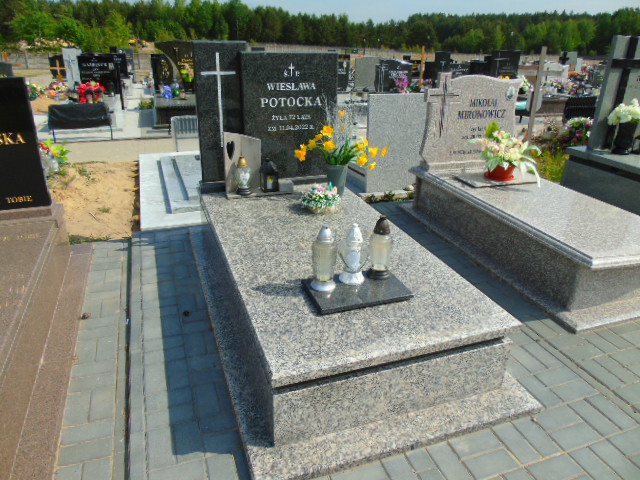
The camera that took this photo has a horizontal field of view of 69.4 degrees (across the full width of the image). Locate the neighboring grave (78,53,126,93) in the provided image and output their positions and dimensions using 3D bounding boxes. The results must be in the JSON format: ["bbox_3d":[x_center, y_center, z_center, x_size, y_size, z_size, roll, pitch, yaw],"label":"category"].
[{"bbox_3d":[-3.947,-2.973,8.302,0.732,0.661,0.130,-7,25,-18],"label":"neighboring grave"}]

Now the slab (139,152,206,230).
[{"bbox_3d":[-1.228,-0.676,4.850,1.248,0.130,2.490,-7,25,-18],"label":"slab"}]

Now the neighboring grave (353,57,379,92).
[{"bbox_3d":[1.068,-3.798,10.553,0.690,0.720,0.110,-8,26,-22],"label":"neighboring grave"}]

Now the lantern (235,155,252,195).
[{"bbox_3d":[-0.544,-0.462,3.276,0.119,0.263,0.115,-7,25,-18],"label":"lantern"}]

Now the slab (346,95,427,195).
[{"bbox_3d":[0.758,-0.940,4.469,0.680,0.920,0.090,-7,25,-18],"label":"slab"}]

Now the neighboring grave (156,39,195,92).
[{"bbox_3d":[-2.627,-3.288,8.733,1.000,0.864,0.140,-7,25,-18],"label":"neighboring grave"}]

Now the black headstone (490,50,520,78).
[{"bbox_3d":[4.716,-4.410,11.880,0.840,0.860,0.100,-8,26,-22],"label":"black headstone"}]

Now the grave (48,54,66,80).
[{"bbox_3d":[-6.713,-4.430,11.921,0.495,0.618,0.120,-7,25,-18],"label":"grave"}]

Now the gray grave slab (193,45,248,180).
[{"bbox_3d":[-0.677,-0.883,3.247,0.348,0.943,0.080,-7,25,-18],"label":"gray grave slab"}]

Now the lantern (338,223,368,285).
[{"bbox_3d":[0.156,0.054,2.106,0.138,0.281,0.118,4,24,4],"label":"lantern"}]

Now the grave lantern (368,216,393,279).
[{"bbox_3d":[0.286,0.028,2.147,0.112,0.303,0.112,1,24,-1],"label":"grave lantern"}]

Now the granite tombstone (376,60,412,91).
[{"bbox_3d":[1.690,-3.787,10.632,0.910,0.750,0.100,-8,26,-22],"label":"granite tombstone"}]

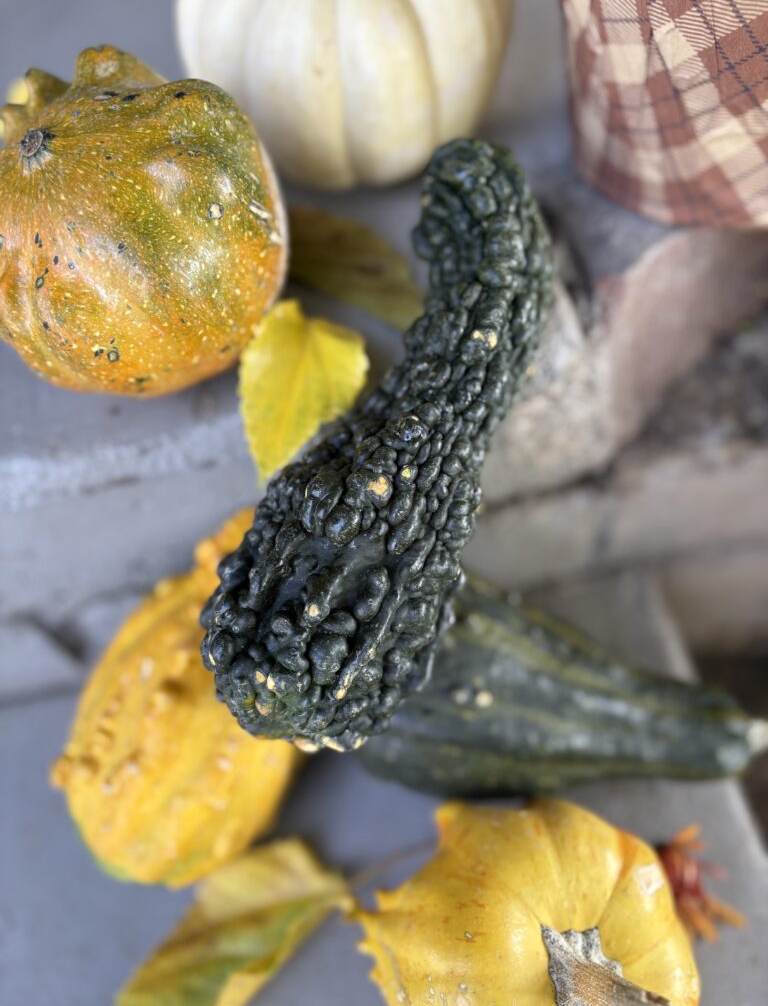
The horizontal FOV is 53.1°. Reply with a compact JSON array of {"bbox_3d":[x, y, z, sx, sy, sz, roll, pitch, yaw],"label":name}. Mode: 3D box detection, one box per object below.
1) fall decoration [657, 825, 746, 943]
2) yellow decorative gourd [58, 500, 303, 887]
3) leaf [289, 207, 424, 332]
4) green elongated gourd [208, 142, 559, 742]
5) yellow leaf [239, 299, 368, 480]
[{"bbox_3d":[0.132,0.164,0.332,0.046,0.028,0.050,0,46,12],"label":"fall decoration"},{"bbox_3d":[-0.085,0.086,0.397,0.104,0.097,0.192,8,48,19],"label":"yellow decorative gourd"},{"bbox_3d":[-0.025,-0.126,0.416,0.058,0.015,0.110,-32,48,-18],"label":"leaf"},{"bbox_3d":[0.009,-0.038,0.335,0.098,0.092,0.296,12,69,23],"label":"green elongated gourd"},{"bbox_3d":[-0.036,-0.050,0.345,0.062,0.022,0.088,13,83,0],"label":"yellow leaf"}]

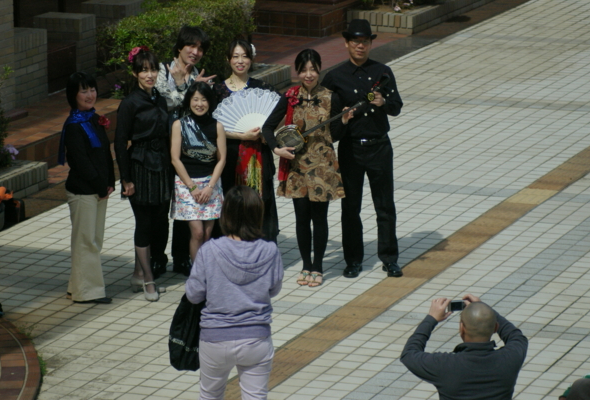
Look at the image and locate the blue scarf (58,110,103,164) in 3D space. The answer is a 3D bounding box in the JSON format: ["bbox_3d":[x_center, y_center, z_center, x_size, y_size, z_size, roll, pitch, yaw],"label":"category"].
[{"bbox_3d":[-1.460,-0.432,16.933,0.230,0.360,0.250,-10,16,-37],"label":"blue scarf"}]

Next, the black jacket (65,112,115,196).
[{"bbox_3d":[-1.386,-0.305,16.961,0.400,0.560,0.260,-10,16,-37],"label":"black jacket"}]

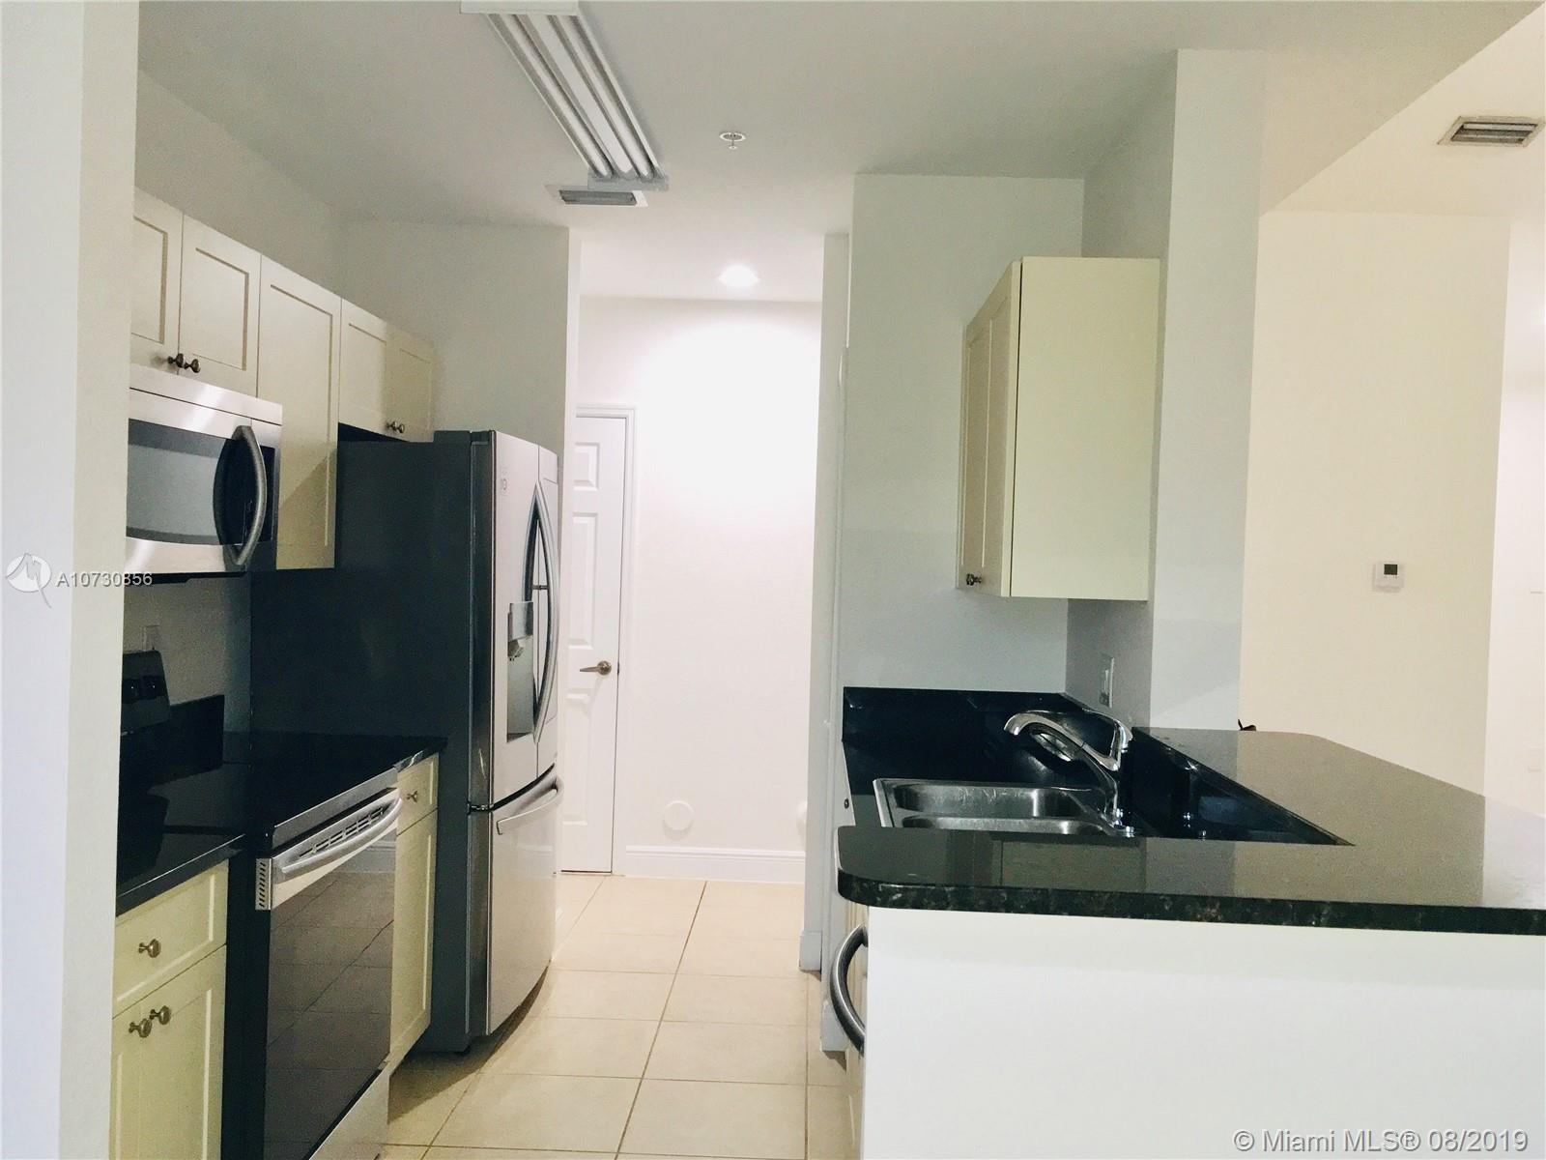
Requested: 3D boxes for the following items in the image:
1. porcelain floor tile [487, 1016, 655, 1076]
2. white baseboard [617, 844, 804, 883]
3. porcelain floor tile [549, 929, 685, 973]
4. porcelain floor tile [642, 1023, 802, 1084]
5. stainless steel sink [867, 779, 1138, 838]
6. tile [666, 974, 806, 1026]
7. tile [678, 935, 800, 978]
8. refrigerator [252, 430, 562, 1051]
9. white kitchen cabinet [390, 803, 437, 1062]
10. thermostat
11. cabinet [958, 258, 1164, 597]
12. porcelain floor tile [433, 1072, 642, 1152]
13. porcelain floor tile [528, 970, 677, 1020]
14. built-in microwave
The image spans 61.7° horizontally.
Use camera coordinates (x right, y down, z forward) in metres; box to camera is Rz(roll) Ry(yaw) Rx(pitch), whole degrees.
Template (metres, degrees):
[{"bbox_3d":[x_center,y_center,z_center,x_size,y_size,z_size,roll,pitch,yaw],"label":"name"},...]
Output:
[{"bbox_3d":[-0.581,1.374,3.810,0.451,0.010,0.451,2,1,2],"label":"porcelain floor tile"},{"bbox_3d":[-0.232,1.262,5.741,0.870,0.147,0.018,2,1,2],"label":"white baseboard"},{"bbox_3d":[-0.550,1.351,4.701,0.446,0.010,0.447,2,1,2],"label":"porcelain floor tile"},{"bbox_3d":[-0.128,1.384,3.789,0.450,0.010,0.447,2,1,2],"label":"porcelain floor tile"},{"bbox_3d":[0.513,0.593,2.724,0.558,0.200,0.830,2,1,2],"label":"stainless steel sink"},{"bbox_3d":[-0.114,1.380,4.251,0.451,0.010,0.451,2,1,2],"label":"tile"},{"bbox_3d":[-0.100,1.366,4.687,0.450,0.010,0.447,2,1,2],"label":"tile"},{"bbox_3d":[-1.090,0.452,4.124,0.800,1.772,0.905,2,1,2],"label":"refrigerator"},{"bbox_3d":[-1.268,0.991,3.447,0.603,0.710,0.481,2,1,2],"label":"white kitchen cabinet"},{"bbox_3d":[2.127,-0.013,4.476,0.101,0.103,0.026,2,1,2],"label":"thermostat"},{"bbox_3d":[0.706,-0.346,3.359,0.332,0.766,0.875,2,1,2],"label":"cabinet"},{"bbox_3d":[-0.592,1.377,3.357,0.446,0.010,0.439,2,1,2],"label":"porcelain floor tile"},{"bbox_3d":[-0.568,1.368,4.264,0.451,0.010,0.451,2,1,2],"label":"porcelain floor tile"},{"bbox_3d":[-1.383,-0.218,2.721,0.435,0.405,0.760,2,1,2],"label":"built-in microwave"}]

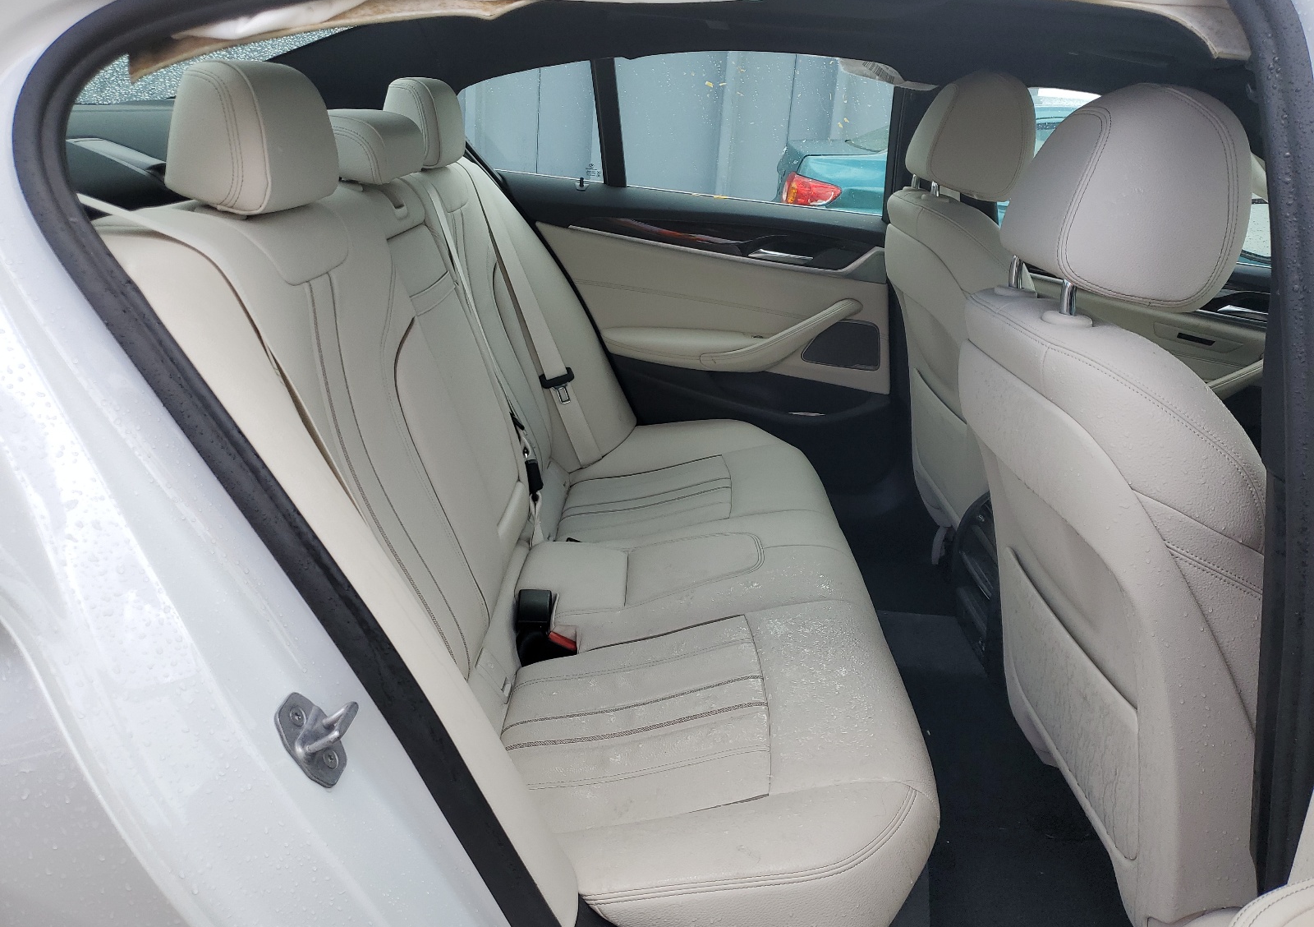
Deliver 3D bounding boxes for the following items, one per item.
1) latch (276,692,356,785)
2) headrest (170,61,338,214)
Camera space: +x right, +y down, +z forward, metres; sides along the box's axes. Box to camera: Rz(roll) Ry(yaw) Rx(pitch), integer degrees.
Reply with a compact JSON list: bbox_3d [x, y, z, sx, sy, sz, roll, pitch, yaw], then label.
[{"bbox_3d":[-0.258,0.210,0.770,0.043,0.077,0.042,-31,9,21],"label":"latch"},{"bbox_3d":[-0.413,-0.345,1.026,0.117,0.155,0.250,-4,20,2],"label":"headrest"}]

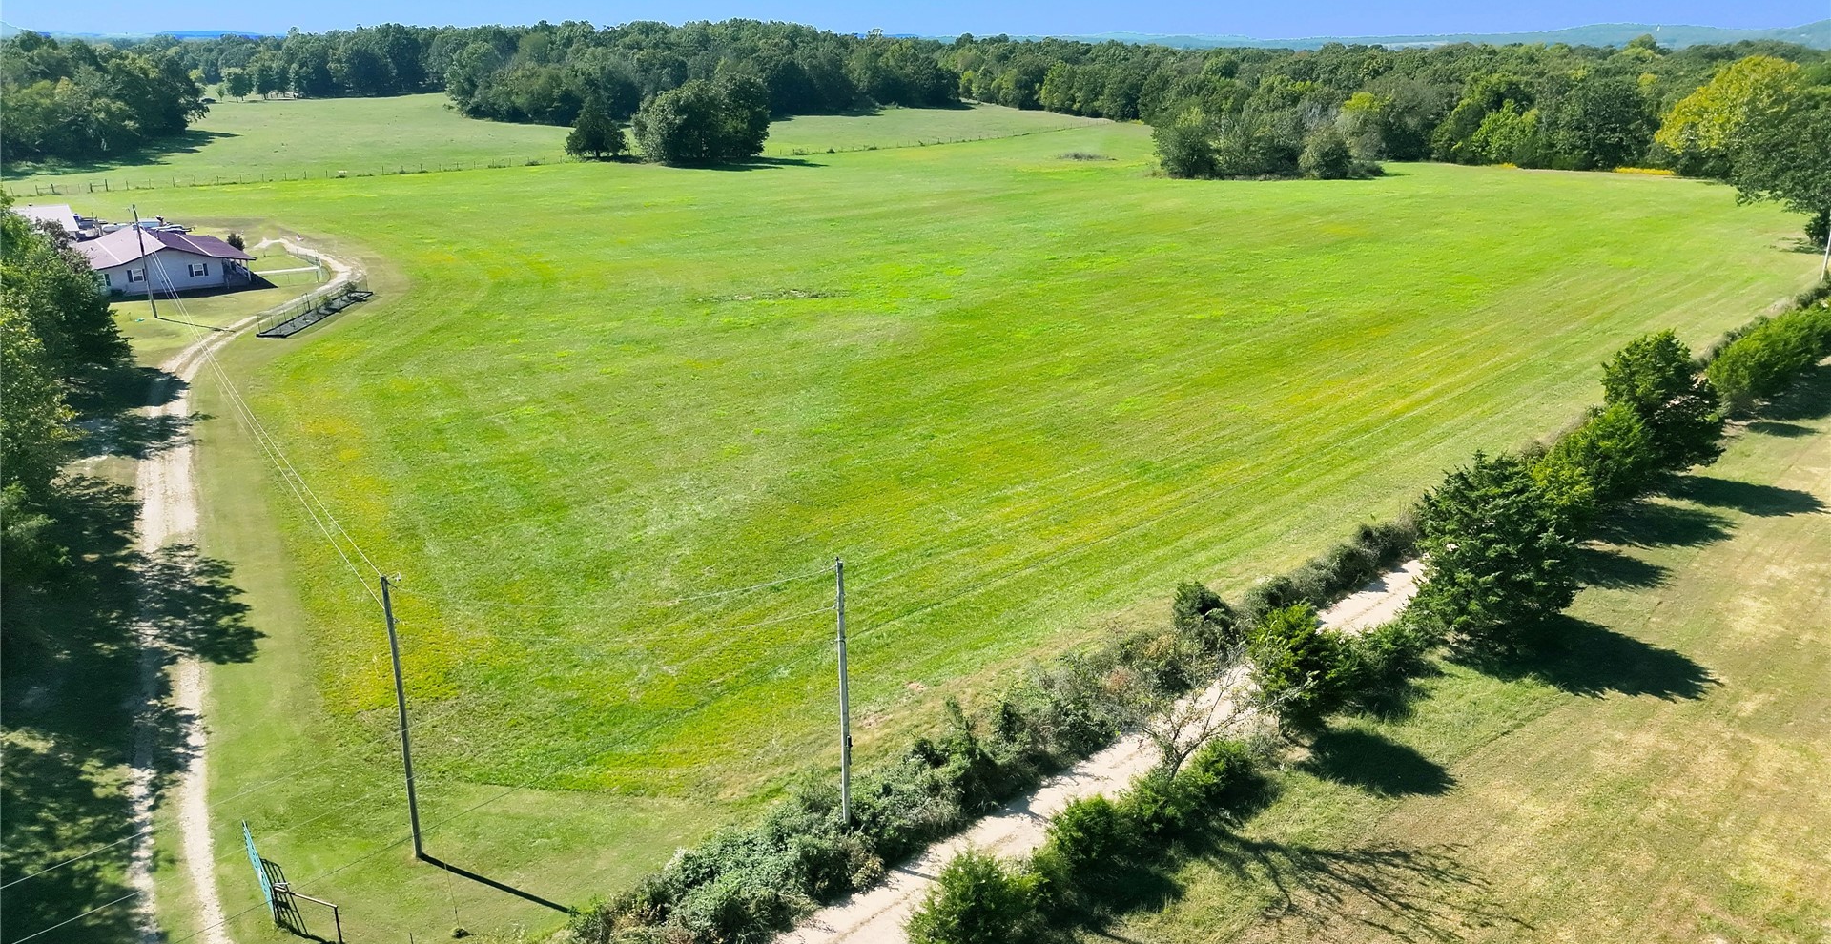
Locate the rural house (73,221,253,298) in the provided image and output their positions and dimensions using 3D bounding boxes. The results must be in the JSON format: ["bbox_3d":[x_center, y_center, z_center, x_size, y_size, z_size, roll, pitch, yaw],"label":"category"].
[{"bbox_3d":[-74.999,-21.536,126.746,12.984,4.131,17.933,-14,23,-35],"label":"rural house"}]

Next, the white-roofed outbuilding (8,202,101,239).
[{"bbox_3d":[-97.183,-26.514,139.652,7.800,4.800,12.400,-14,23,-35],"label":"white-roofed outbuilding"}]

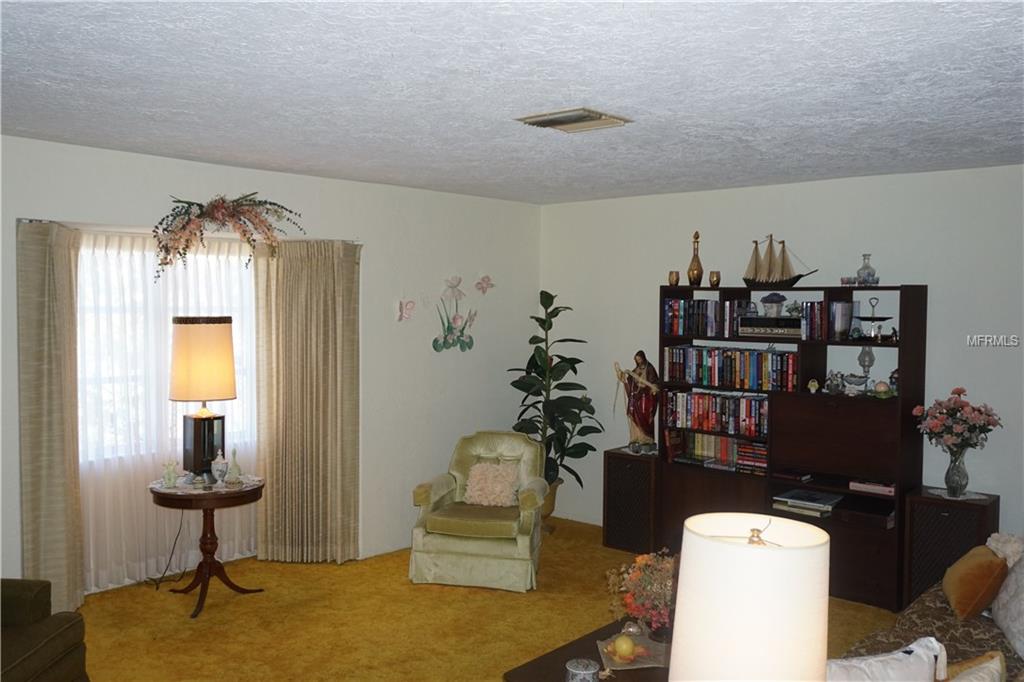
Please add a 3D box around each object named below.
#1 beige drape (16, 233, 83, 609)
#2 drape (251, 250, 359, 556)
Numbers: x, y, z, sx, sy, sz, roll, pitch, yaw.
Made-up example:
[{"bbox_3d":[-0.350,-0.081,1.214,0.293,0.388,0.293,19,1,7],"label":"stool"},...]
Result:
[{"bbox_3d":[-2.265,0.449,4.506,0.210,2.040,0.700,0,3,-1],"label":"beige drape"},{"bbox_3d":[-1.307,0.400,5.652,0.650,2.030,0.140,1,3,2],"label":"drape"}]

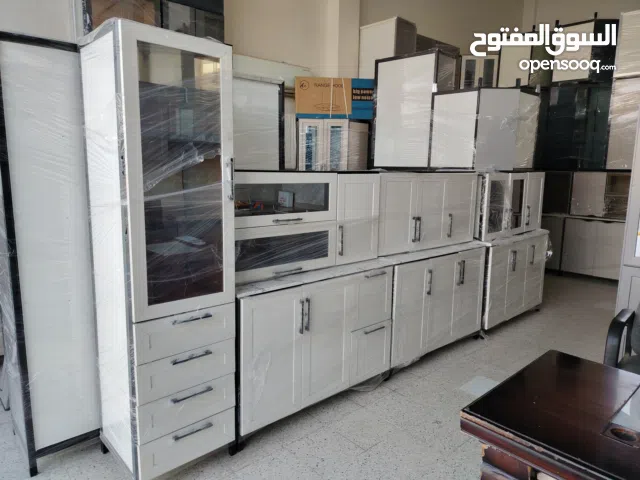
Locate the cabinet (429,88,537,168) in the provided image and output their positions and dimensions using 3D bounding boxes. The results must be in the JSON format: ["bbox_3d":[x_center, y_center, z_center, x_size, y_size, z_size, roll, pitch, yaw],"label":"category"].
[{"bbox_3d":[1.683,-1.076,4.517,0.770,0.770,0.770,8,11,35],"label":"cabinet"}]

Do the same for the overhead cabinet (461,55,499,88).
[{"bbox_3d":[2.535,-2.598,7.156,0.560,0.620,0.340,3,9,13],"label":"overhead cabinet"}]

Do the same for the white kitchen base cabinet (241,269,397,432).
[{"bbox_3d":[-0.125,0.565,2.756,1.200,0.808,0.550,-7,12,-42],"label":"white kitchen base cabinet"}]

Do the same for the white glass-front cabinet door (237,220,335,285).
[{"bbox_3d":[-0.296,0.033,2.621,0.778,0.287,0.340,-7,12,-42],"label":"white glass-front cabinet door"}]

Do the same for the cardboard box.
[{"bbox_3d":[0.149,-1.485,4.766,0.819,0.408,0.400,1,9,-3],"label":"cardboard box"}]

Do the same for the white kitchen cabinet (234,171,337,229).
[{"bbox_3d":[-0.290,-0.252,2.576,0.778,0.289,0.340,-7,12,-42],"label":"white kitchen cabinet"}]

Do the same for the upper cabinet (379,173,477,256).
[{"bbox_3d":[0.764,-0.248,3.561,1.297,0.591,0.340,-7,12,-42],"label":"upper cabinet"}]

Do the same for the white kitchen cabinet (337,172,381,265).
[{"bbox_3d":[0.138,-0.163,2.992,0.395,0.576,0.340,-7,12,-42],"label":"white kitchen cabinet"}]

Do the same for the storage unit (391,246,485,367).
[{"bbox_3d":[0.766,0.454,3.570,1.216,0.808,0.550,-7,12,-42],"label":"storage unit"}]

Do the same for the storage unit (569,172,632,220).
[{"bbox_3d":[3.903,-0.589,5.997,0.340,0.600,0.800,-7,12,-42],"label":"storage unit"}]

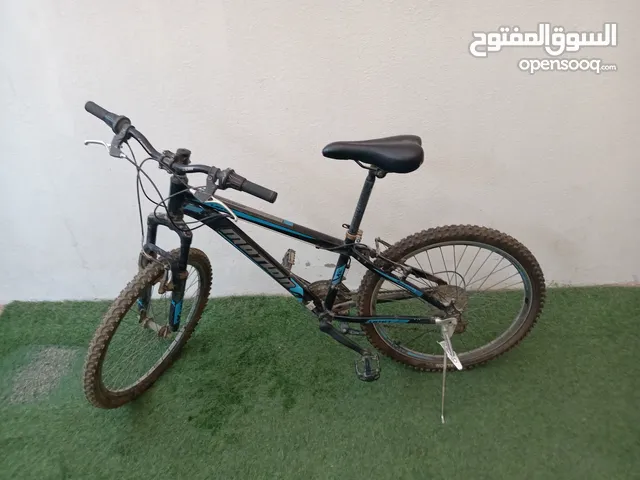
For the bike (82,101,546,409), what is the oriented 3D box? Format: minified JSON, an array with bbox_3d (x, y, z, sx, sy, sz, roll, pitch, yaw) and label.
[{"bbox_3d":[-0.022,0.074,1.481,1.523,1.058,0.592,-3,27,7],"label":"bike"}]

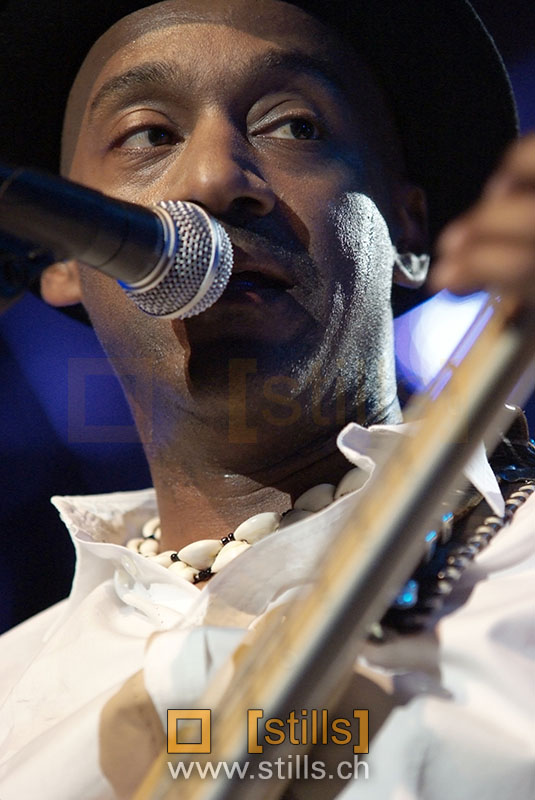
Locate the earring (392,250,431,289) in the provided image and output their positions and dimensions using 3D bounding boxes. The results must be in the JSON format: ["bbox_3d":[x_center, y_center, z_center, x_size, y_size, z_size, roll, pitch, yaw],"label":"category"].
[{"bbox_3d":[0.065,-0.059,2.180,0.016,0.016,0.008,13,-21,-33],"label":"earring"}]

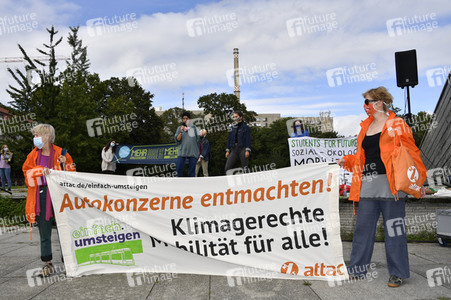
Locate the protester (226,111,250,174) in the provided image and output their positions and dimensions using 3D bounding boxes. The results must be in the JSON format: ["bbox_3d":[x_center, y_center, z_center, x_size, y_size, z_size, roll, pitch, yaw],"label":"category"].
[{"bbox_3d":[0.241,0.064,7.027,0.530,1.690,0.420,-1,-6,14],"label":"protester"}]

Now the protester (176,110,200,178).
[{"bbox_3d":[-0.767,0.068,7.127,0.520,1.700,0.400,-1,-6,7],"label":"protester"}]

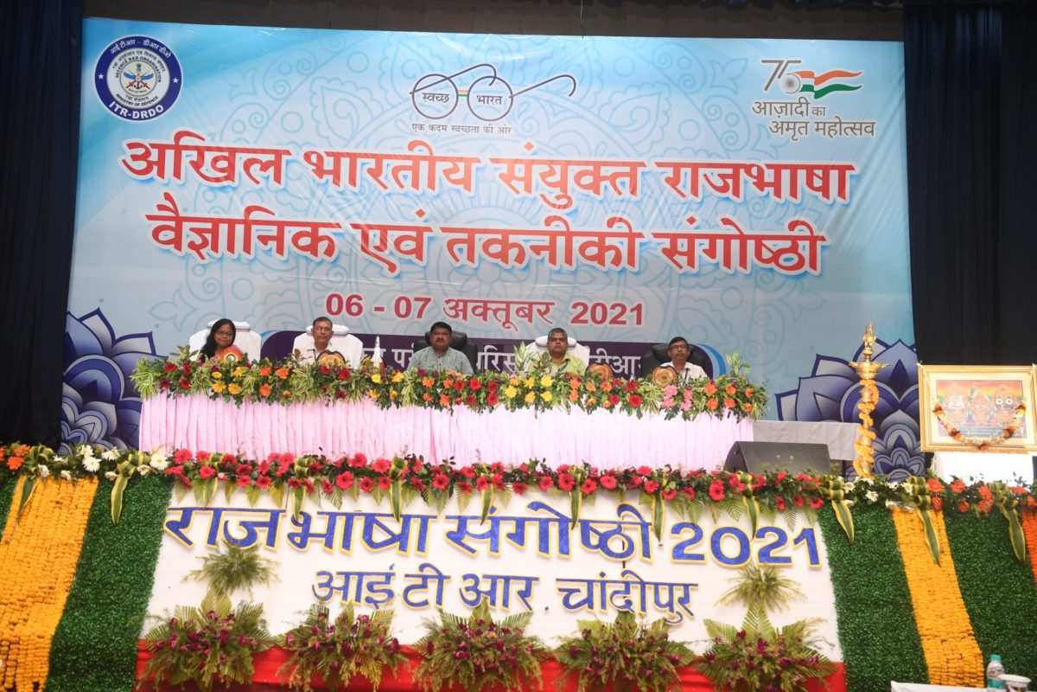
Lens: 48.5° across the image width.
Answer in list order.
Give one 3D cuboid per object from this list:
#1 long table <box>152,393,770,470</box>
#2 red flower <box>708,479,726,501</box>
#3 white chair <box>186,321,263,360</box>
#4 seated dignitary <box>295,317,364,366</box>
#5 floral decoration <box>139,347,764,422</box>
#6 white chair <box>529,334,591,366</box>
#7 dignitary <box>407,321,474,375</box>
[{"bbox_3d":[-0.549,0.678,9.100,4.680,0.740,0.650,2,-6,0],"label":"long table"},{"bbox_3d":[1.236,0.888,7.150,0.110,0.135,0.070,2,-6,0],"label":"red flower"},{"bbox_3d":[-2.564,0.384,9.760,0.660,1.250,0.720,2,-6,0],"label":"white chair"},{"bbox_3d":[-1.683,0.402,9.610,0.560,1.340,0.780,2,-6,0],"label":"seated dignitary"},{"bbox_3d":[-0.529,0.316,8.768,4.850,0.440,0.360,2,-6,0],"label":"floral decoration"},{"bbox_3d":[0.332,0.504,9.756,0.660,1.250,0.720,2,-6,0],"label":"white chair"},{"bbox_3d":[-0.680,0.434,9.610,0.560,1.330,0.780,2,-6,0],"label":"dignitary"}]

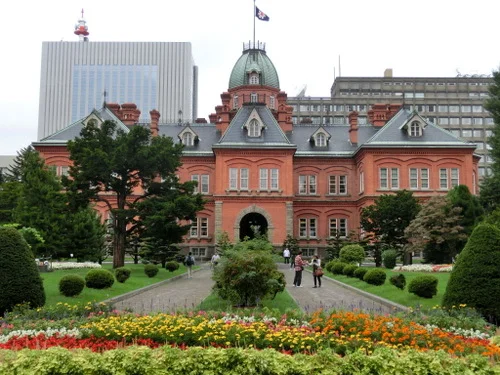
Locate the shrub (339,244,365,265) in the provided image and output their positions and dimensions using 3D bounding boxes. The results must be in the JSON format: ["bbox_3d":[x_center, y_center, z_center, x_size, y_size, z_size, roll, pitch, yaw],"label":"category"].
[{"bbox_3d":[8.755,5.802,49.668,2.210,1.710,2.200,0,-6,0],"label":"shrub"}]

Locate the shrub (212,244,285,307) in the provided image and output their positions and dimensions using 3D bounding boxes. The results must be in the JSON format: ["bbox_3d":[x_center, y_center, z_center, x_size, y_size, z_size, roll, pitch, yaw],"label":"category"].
[{"bbox_3d":[-0.041,2.901,19.104,2.400,2.080,2.300,0,-6,0],"label":"shrub"}]

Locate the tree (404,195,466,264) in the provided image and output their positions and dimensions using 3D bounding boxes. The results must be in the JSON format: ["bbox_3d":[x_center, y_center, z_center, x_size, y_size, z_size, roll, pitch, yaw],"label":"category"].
[{"bbox_3d":[17.938,4.095,55.873,6.000,6.820,5.600,0,-6,0],"label":"tree"}]

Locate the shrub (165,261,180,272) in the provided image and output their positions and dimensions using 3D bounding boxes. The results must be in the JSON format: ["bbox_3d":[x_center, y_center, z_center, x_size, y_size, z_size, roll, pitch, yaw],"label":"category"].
[{"bbox_3d":[-5.224,5.376,39.149,1.003,0.745,0.950,0,-6,0],"label":"shrub"}]

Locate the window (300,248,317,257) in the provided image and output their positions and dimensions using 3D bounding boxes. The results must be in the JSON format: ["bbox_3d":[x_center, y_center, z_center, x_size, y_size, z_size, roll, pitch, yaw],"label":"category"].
[{"bbox_3d":[8.457,9.317,82.817,2.292,1.339,0.300,0,-6,0],"label":"window"}]

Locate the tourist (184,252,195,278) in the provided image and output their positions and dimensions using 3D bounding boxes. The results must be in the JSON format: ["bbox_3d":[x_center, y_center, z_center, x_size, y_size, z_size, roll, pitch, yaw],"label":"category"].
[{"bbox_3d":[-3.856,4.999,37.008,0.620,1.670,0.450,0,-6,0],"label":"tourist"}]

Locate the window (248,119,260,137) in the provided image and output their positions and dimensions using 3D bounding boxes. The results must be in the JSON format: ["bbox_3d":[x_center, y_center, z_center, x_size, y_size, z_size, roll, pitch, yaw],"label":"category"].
[{"bbox_3d":[0.590,-7.409,71.808,1.553,2.250,0.300,0,-6,0],"label":"window"}]

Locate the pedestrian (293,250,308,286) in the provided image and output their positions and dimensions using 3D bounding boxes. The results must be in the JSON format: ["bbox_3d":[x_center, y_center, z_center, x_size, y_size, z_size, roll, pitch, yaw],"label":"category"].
[{"bbox_3d":[2.445,3.921,27.731,0.720,1.740,0.520,0,-6,0],"label":"pedestrian"}]

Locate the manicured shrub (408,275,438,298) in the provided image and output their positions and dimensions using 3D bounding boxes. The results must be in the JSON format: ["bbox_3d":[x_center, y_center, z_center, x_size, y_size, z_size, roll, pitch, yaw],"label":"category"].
[{"bbox_3d":[5.747,3.304,19.139,0.994,0.749,0.994,0,-6,0],"label":"manicured shrub"}]

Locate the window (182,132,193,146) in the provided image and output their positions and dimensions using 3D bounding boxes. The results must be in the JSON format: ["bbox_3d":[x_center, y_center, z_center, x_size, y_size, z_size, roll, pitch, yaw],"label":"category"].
[{"bbox_3d":[-8.979,-6.995,83.945,1.480,2.020,0.250,0,-6,0],"label":"window"}]

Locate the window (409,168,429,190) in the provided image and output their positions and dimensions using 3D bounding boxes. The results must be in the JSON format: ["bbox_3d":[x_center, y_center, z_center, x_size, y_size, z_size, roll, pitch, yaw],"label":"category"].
[{"bbox_3d":[22.476,-1.111,76.393,2.612,2.824,0.300,0,-6,0],"label":"window"}]

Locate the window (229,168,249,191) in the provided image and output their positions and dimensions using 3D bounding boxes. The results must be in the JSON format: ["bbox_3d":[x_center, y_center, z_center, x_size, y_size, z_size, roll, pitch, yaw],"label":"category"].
[{"bbox_3d":[-1.300,-1.009,70.515,2.404,2.643,0.300,0,-6,0],"label":"window"}]

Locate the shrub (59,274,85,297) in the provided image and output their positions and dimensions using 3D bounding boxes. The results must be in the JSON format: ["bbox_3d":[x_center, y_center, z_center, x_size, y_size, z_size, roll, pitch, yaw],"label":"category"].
[{"bbox_3d":[-5.982,3.316,19.474,0.876,0.726,0.876,0,-6,0],"label":"shrub"}]

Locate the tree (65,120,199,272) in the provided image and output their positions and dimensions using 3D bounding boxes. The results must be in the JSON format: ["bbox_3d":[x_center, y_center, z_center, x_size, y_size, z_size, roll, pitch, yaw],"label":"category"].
[{"bbox_3d":[-10.188,0.493,50.538,12.068,12.942,11.000,0,-6,0],"label":"tree"}]

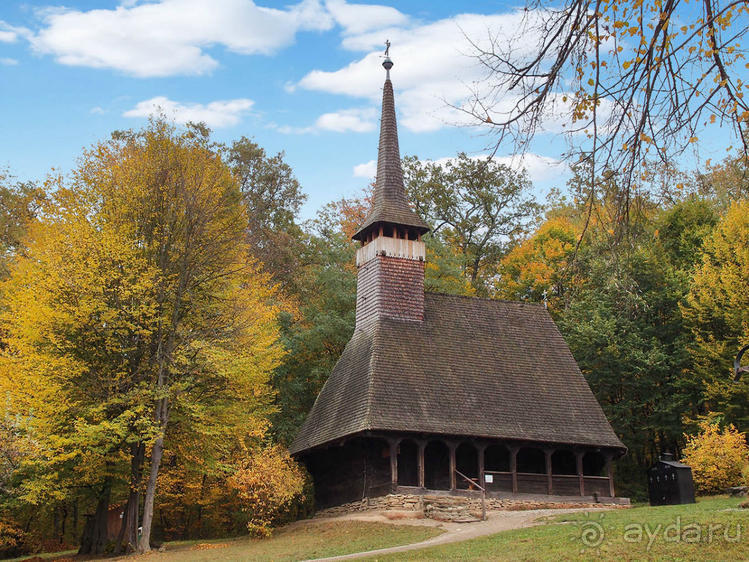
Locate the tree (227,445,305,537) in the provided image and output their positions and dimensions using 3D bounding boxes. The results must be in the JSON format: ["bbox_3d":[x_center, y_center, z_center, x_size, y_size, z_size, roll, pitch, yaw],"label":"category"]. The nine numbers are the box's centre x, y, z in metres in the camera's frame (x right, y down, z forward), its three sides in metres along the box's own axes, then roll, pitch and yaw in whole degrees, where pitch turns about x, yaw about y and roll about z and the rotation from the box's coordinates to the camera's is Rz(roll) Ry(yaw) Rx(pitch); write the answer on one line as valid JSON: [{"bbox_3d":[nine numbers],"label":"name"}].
[{"bbox_3d":[-4.613,8.735,37.105,3.000,3.590,3.000,8,-19,-24],"label":"tree"}]

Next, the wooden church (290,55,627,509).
[{"bbox_3d":[3.967,-0.415,43.794,13.450,23.300,8.900,8,-19,-24],"label":"wooden church"}]

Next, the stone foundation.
[{"bbox_3d":[4.489,10.486,40.043,12.100,0.950,8.800,8,-19,-24],"label":"stone foundation"}]

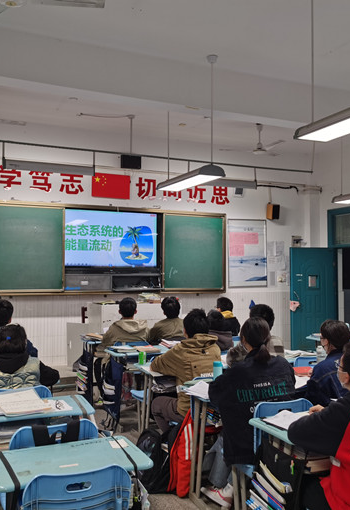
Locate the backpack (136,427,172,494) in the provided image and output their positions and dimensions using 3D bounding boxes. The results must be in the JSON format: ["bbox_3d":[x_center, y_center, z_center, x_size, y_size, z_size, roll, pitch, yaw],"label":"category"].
[{"bbox_3d":[-0.158,1.428,3.830,0.320,0.460,0.240,-1,-3,31],"label":"backpack"}]

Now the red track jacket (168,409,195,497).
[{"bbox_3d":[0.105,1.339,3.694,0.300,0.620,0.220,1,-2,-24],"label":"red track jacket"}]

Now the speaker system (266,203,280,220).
[{"bbox_3d":[1.719,-0.741,9.266,0.155,0.265,0.175,1,2,-24],"label":"speaker system"}]

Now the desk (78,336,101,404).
[{"bbox_3d":[-0.792,1.377,6.279,0.610,0.745,0.410,1,-2,-24],"label":"desk"}]

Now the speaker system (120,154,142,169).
[{"bbox_3d":[-0.629,-1.327,7.612,0.270,0.165,0.125,1,-2,-24],"label":"speaker system"}]

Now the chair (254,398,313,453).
[{"bbox_3d":[0.513,1.267,3.227,0.420,0.820,0.480,1,-2,-25],"label":"chair"}]

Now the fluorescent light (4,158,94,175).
[{"bbox_3d":[-1.660,-1.173,7.081,1.200,0.118,0.130,1,-2,-24],"label":"fluorescent light"}]

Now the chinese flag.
[{"bbox_3d":[-0.978,-1.073,8.295,0.592,0.368,0.020,1,-2,-24],"label":"chinese flag"}]

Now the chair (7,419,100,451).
[{"bbox_3d":[-0.668,1.225,2.757,0.430,0.800,0.480,1,-2,-24],"label":"chair"}]

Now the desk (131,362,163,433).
[{"bbox_3d":[0.011,1.304,4.316,0.600,0.770,0.420,1,-2,-24],"label":"desk"}]

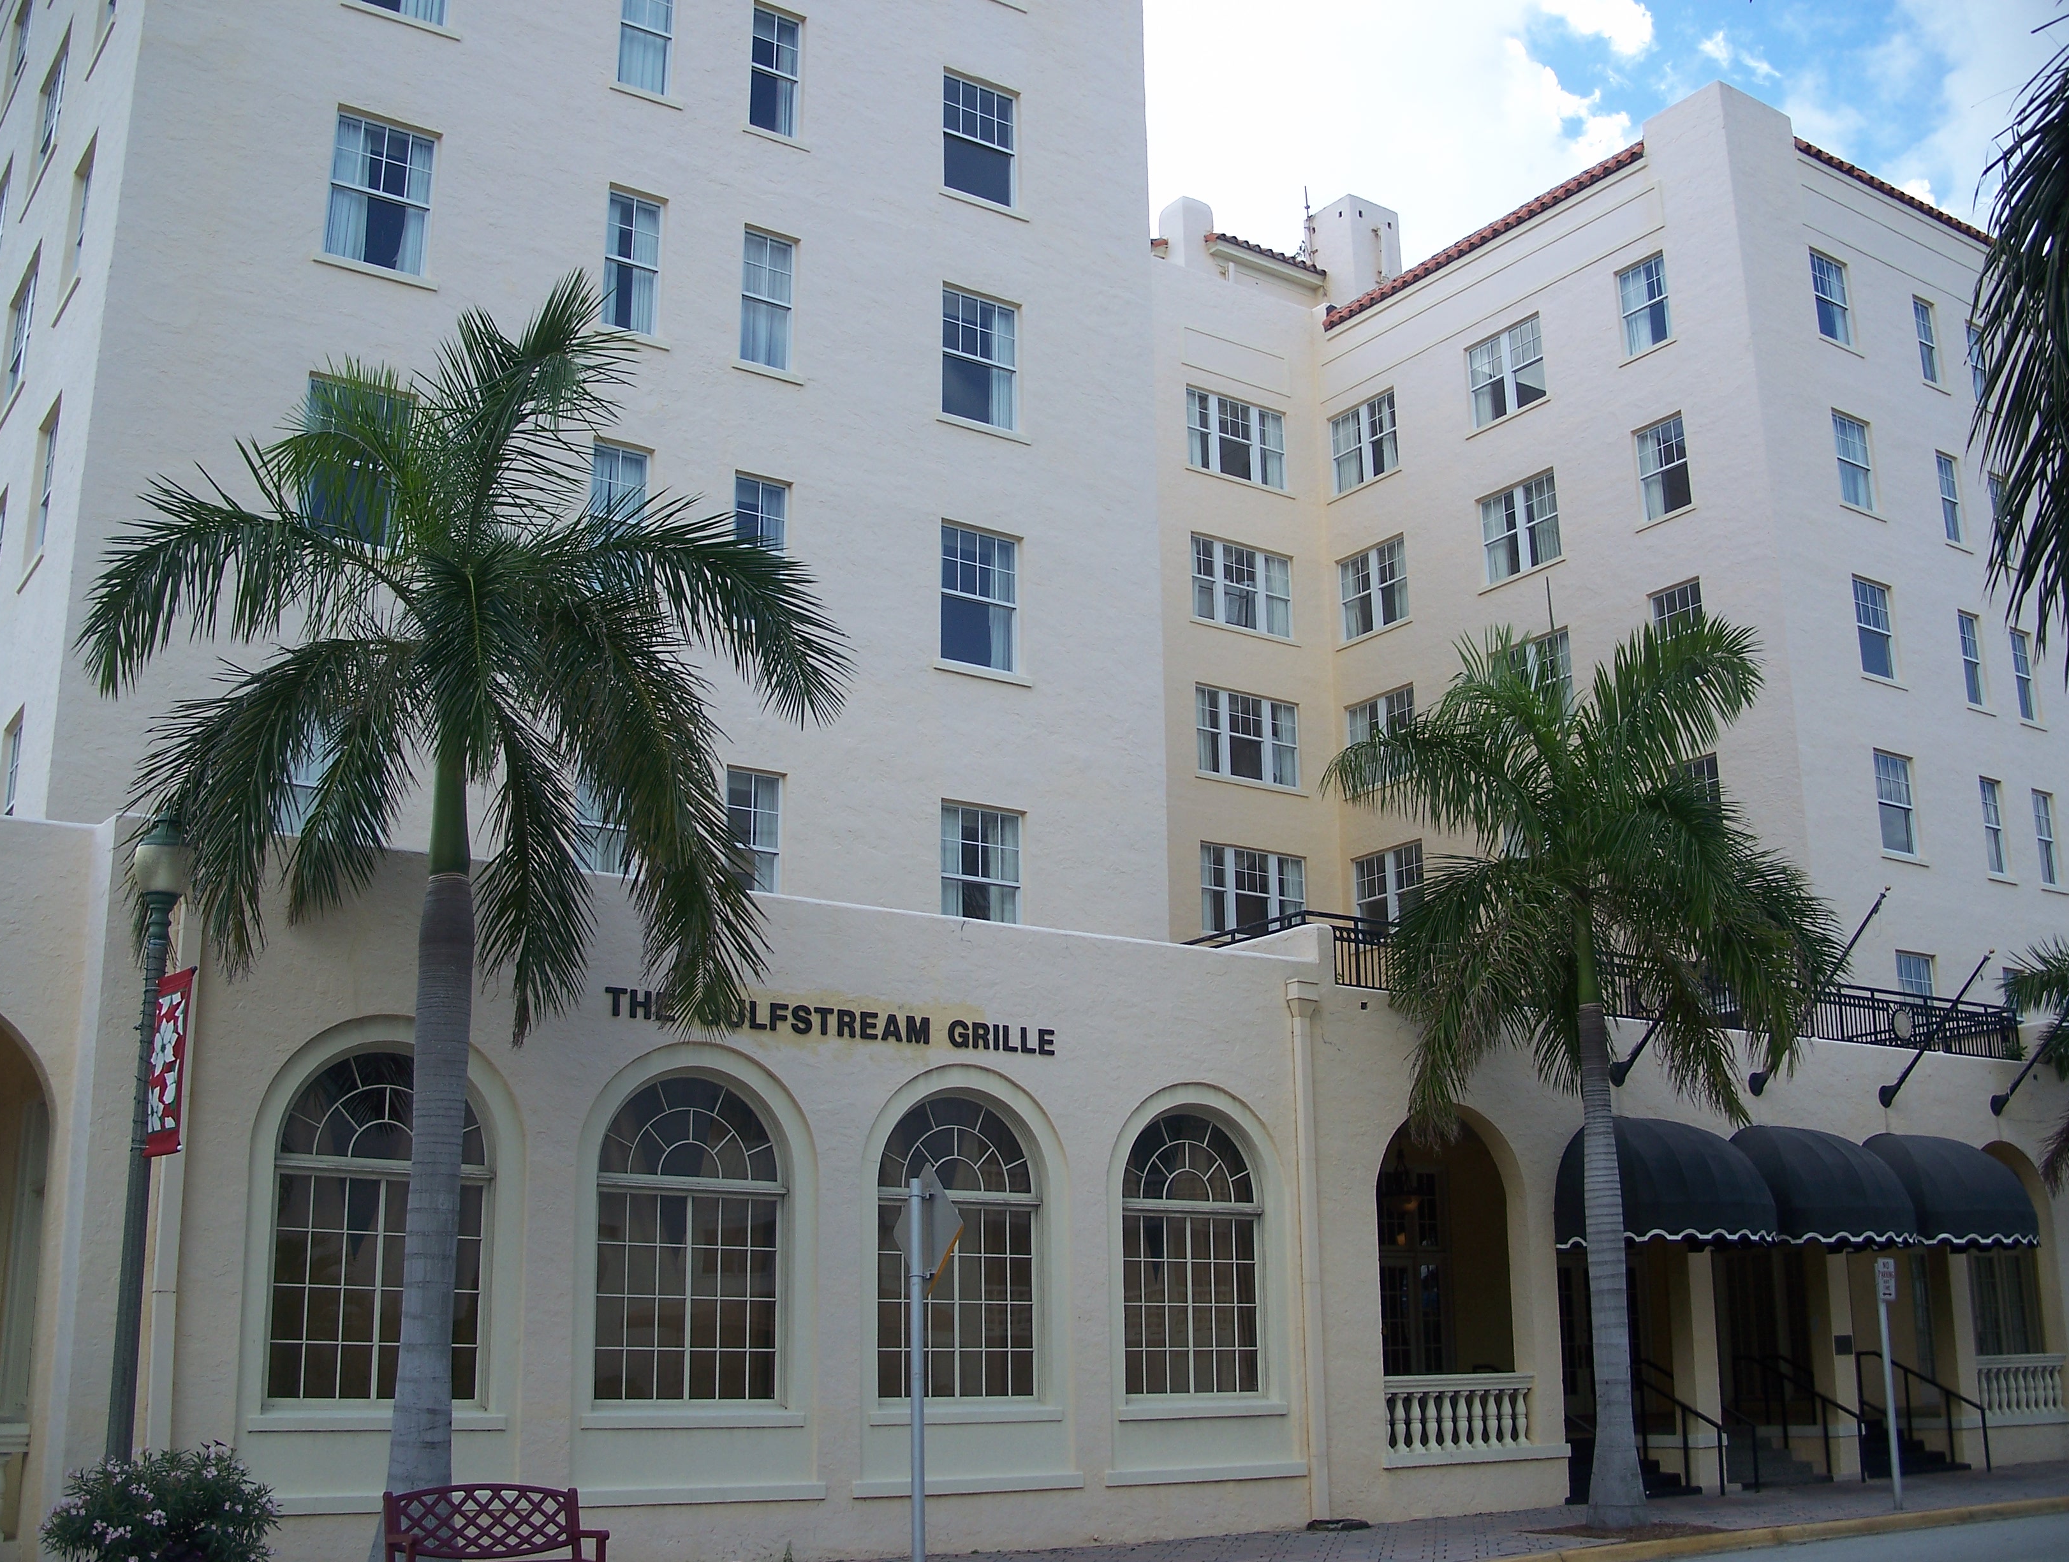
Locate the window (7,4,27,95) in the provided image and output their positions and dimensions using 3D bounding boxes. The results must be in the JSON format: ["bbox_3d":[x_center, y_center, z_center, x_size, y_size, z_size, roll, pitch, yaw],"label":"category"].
[{"bbox_3d":[-14.822,-10.693,32.799,0.120,1.679,2.044,9,-18,-33],"label":"window"}]

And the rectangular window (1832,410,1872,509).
[{"bbox_3d":[15.190,-5.907,41.334,1.190,1.820,0.150,10,-18,-33],"label":"rectangular window"}]

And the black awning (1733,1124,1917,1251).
[{"bbox_3d":[9.680,5.008,27.672,2.429,1.638,1.520,9,-18,-33],"label":"black awning"}]

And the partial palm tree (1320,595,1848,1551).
[{"bbox_3d":[5.799,2.892,23.366,5.000,9.500,5.000,-4,-15,13],"label":"partial palm tree"}]

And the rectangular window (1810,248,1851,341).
[{"bbox_3d":[14.434,-8.678,40.436,1.137,1.679,0.120,9,-18,-33],"label":"rectangular window"}]

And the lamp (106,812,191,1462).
[{"bbox_3d":[-5.757,2.730,14.229,0.400,5.404,0.400,10,-18,-33],"label":"lamp"}]

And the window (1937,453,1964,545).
[{"bbox_3d":[16.704,-5.182,40.630,0.701,1.740,0.150,9,-18,-34],"label":"window"}]

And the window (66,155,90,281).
[{"bbox_3d":[-10.240,-6.026,23.827,0.150,1.740,1.159,9,-18,-34],"label":"window"}]

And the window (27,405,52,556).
[{"bbox_3d":[-10.592,-3.217,23.961,0.120,1.679,1.169,9,-18,-33],"label":"window"}]

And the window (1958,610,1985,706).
[{"bbox_3d":[17.512,-2.278,41.560,0.650,1.770,0.150,10,-19,-34],"label":"window"}]

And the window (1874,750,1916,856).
[{"bbox_3d":[14.423,0.354,37.304,1.111,1.740,0.150,9,-18,-34],"label":"window"}]

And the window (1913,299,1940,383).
[{"bbox_3d":[17.351,-8.557,43.281,0.650,1.770,0.150,10,-19,-34],"label":"window"}]

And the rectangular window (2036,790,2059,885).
[{"bbox_3d":[18.996,1.068,41.752,0.650,1.770,0.150,10,-19,-34],"label":"rectangular window"}]

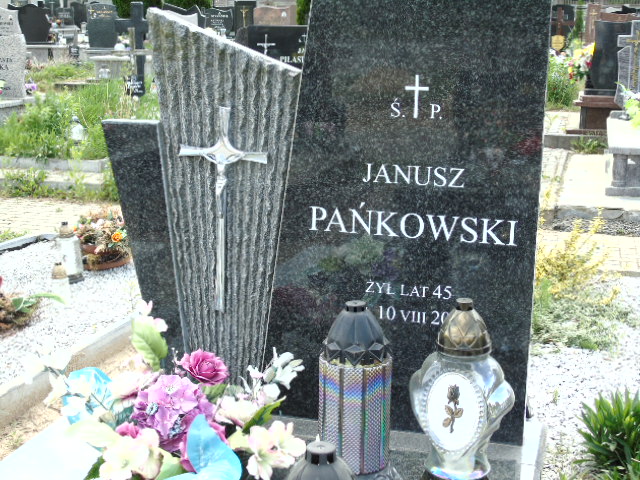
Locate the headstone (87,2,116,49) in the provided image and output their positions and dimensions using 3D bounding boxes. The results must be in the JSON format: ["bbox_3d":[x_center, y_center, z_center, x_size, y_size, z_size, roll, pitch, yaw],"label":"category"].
[{"bbox_3d":[-3.934,-3.853,18.000,0.485,0.800,0.100,2,15,6],"label":"headstone"}]

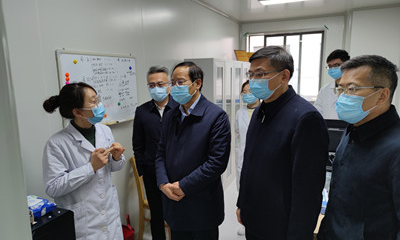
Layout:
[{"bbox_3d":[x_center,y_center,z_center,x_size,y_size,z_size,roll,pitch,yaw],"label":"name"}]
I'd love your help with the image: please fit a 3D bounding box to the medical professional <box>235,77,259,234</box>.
[{"bbox_3d":[0.524,0.390,2.819,0.450,1.620,0.290,7,13,38],"label":"medical professional"}]

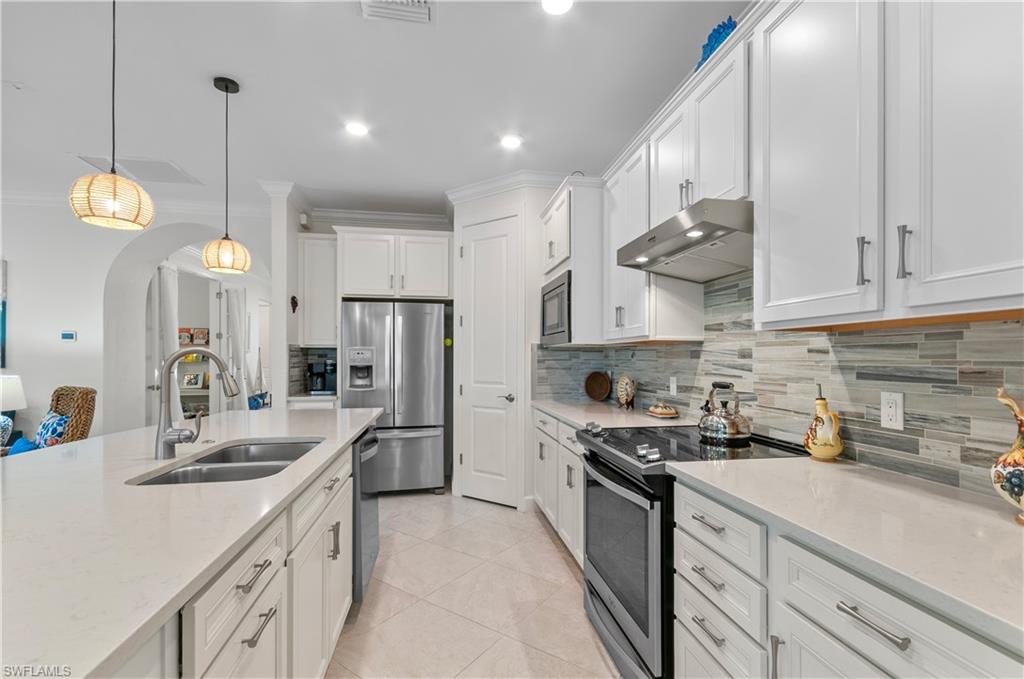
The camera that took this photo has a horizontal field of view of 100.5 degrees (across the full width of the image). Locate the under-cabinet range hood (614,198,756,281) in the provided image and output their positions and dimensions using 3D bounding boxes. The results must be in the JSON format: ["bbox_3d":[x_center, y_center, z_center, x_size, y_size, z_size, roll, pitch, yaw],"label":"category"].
[{"bbox_3d":[0.876,-0.410,1.956,0.500,0.165,0.757,0,-2,-10],"label":"under-cabinet range hood"}]

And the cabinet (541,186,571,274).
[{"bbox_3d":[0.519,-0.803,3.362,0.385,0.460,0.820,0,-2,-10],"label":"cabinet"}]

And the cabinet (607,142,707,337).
[{"bbox_3d":[0.850,-0.528,2.671,0.325,1.088,0.650,0,-2,-10],"label":"cabinet"}]

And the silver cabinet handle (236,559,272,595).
[{"bbox_3d":[-0.571,0.521,0.942,0.035,0.018,0.128,0,-2,-10],"label":"silver cabinet handle"}]

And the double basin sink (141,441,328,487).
[{"bbox_3d":[-1.012,0.565,1.635,0.415,0.200,0.740,0,-2,-10],"label":"double basin sink"}]

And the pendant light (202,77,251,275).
[{"bbox_3d":[-1.528,-0.870,2.279,0.220,1.011,0.220,0,-2,-10],"label":"pendant light"}]

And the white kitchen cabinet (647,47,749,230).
[{"bbox_3d":[0.972,-0.806,1.970,0.325,0.588,0.745,0,-2,-10],"label":"white kitchen cabinet"}]

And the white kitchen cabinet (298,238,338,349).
[{"bbox_3d":[-1.853,-0.462,4.245,0.430,1.097,0.330,0,-2,-10],"label":"white kitchen cabinet"}]

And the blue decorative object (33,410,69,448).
[{"bbox_3d":[-3.793,0.756,3.500,0.410,0.390,0.140,-1,-20,35],"label":"blue decorative object"}]

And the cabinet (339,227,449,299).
[{"bbox_3d":[-1.109,-0.679,4.146,1.017,0.640,0.610,0,-2,-10],"label":"cabinet"}]

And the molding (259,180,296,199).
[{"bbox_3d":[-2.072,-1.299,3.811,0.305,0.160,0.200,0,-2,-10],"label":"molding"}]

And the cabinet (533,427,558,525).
[{"bbox_3d":[0.536,0.996,3.201,0.580,0.602,0.631,0,-2,-10],"label":"cabinet"}]

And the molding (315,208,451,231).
[{"bbox_3d":[-1.342,-1.246,4.380,1.367,0.120,0.100,0,-2,-10],"label":"molding"}]

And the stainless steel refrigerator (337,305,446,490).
[{"bbox_3d":[-1.145,0.554,4.258,0.920,1.790,0.720,0,-2,-10],"label":"stainless steel refrigerator"}]

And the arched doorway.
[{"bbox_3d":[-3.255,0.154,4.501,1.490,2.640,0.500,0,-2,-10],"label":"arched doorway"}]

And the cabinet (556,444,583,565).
[{"bbox_3d":[0.639,0.970,2.599,0.580,0.602,0.592,0,-2,-10],"label":"cabinet"}]

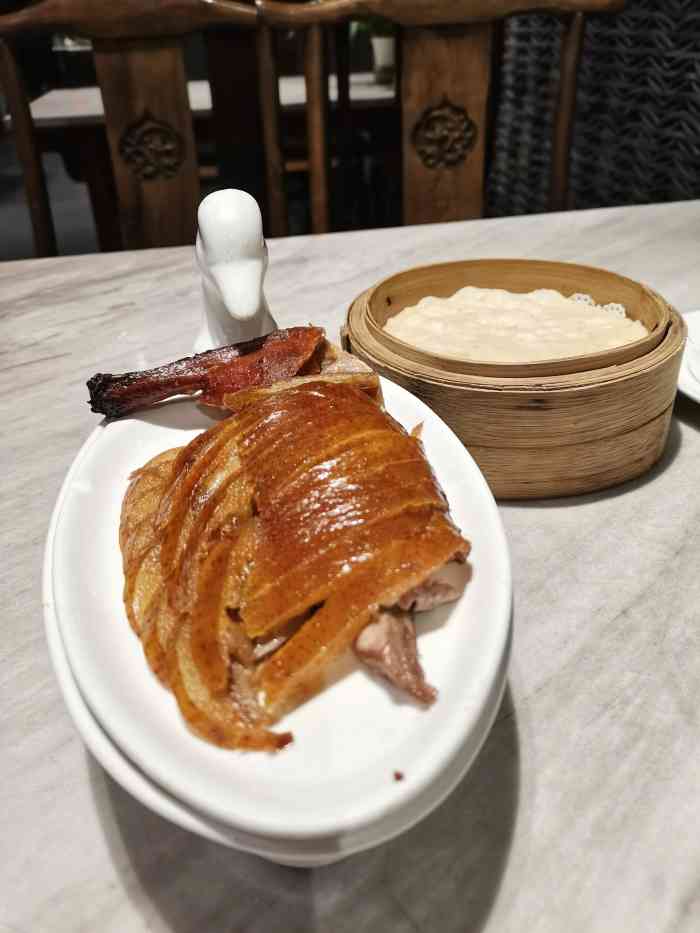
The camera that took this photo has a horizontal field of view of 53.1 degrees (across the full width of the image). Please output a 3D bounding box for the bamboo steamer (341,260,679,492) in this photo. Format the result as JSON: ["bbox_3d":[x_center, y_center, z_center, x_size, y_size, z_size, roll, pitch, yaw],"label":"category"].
[{"bbox_3d":[0.096,-0.066,0.430,0.195,0.071,0.195,-4,33,0],"label":"bamboo steamer"}]

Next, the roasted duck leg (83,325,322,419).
[{"bbox_3d":[-0.066,-0.046,0.340,0.113,0.034,0.038,-10,34,-9],"label":"roasted duck leg"}]

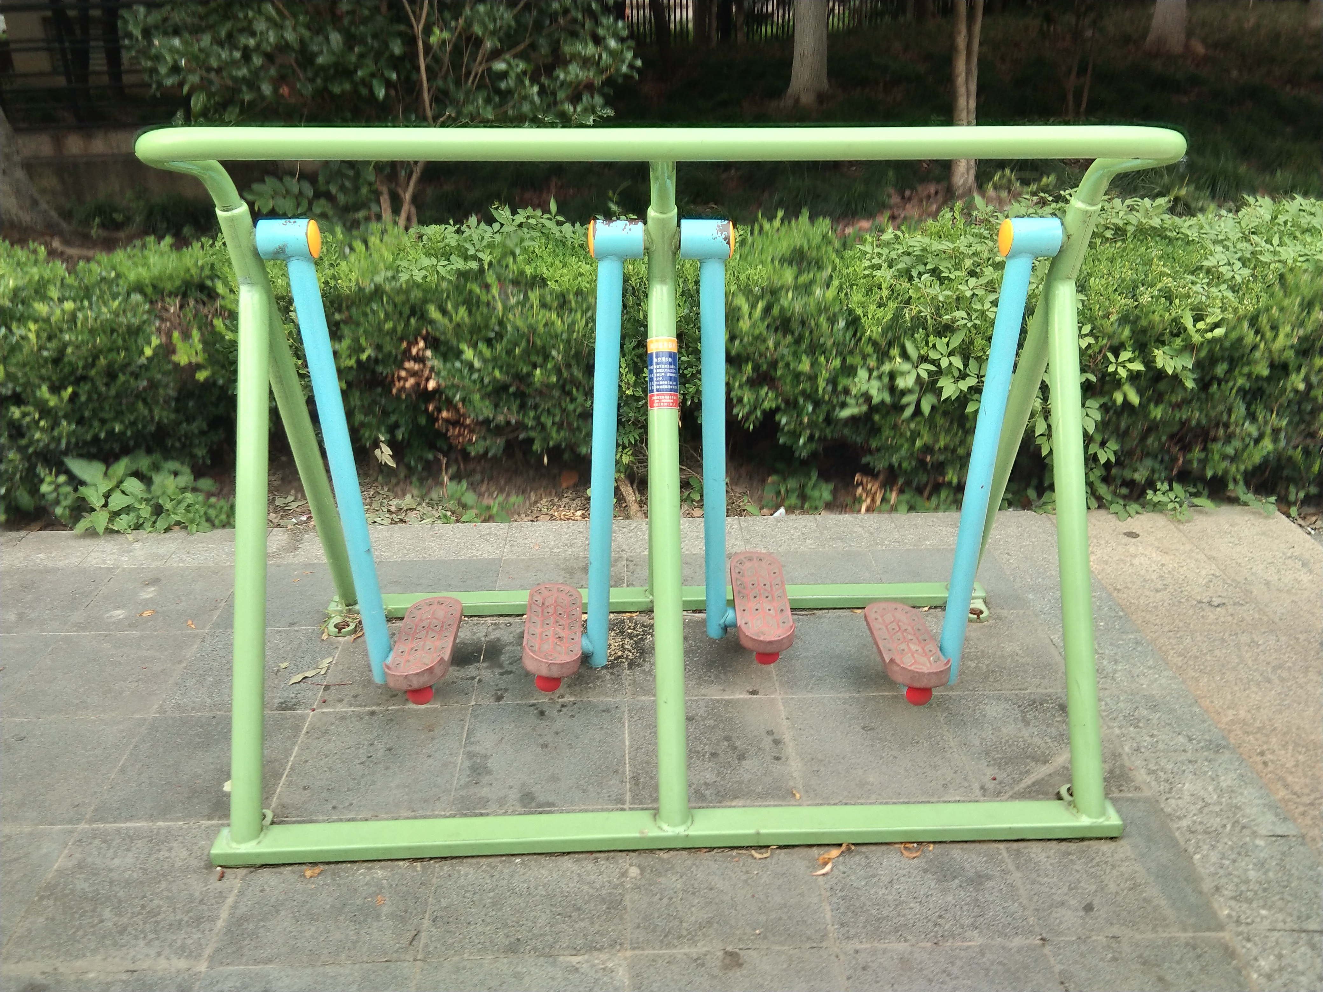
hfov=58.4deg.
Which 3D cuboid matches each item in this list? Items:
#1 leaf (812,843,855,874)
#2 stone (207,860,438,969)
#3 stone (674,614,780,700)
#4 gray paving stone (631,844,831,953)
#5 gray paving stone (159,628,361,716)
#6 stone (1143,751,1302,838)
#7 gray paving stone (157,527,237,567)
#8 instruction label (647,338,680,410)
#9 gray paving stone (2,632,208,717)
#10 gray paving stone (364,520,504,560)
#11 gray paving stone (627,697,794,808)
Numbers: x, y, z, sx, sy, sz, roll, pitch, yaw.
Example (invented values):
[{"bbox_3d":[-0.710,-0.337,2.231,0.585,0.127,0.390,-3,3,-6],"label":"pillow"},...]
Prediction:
[{"bbox_3d":[0.337,0.713,2.344,0.039,0.015,0.122,16,29,34],"label":"leaf"},{"bbox_3d":[-0.627,0.771,2.307,0.383,0.040,0.408,-1,24,-2],"label":"stone"},{"bbox_3d":[0.098,0.436,3.095,0.373,0.040,0.405,-1,24,-1],"label":"stone"},{"bbox_3d":[0.101,0.638,1.960,0.315,0.040,0.336,-1,24,-1],"label":"gray paving stone"},{"bbox_3d":[-1.045,0.465,3.079,0.392,0.040,0.408,-1,23,-1],"label":"gray paving stone"},{"bbox_3d":[1.177,0.656,2.558,0.255,0.040,0.285,-1,24,-1],"label":"stone"},{"bbox_3d":[-1.377,0.174,3.699,0.256,0.040,0.251,-1,24,-2],"label":"gray paving stone"},{"bbox_3d":[0.004,-0.249,2.404,0.061,0.146,0.024,-2,0,0],"label":"instruction label"},{"bbox_3d":[-1.430,0.472,3.063,0.389,0.040,0.405,-1,24,-1],"label":"gray paving stone"},{"bbox_3d":[-0.713,0.164,3.741,0.443,0.040,0.247,-1,24,-1],"label":"gray paving stone"},{"bbox_3d":[0.090,0.502,2.267,0.315,0.040,0.336,-1,24,-1],"label":"gray paving stone"}]

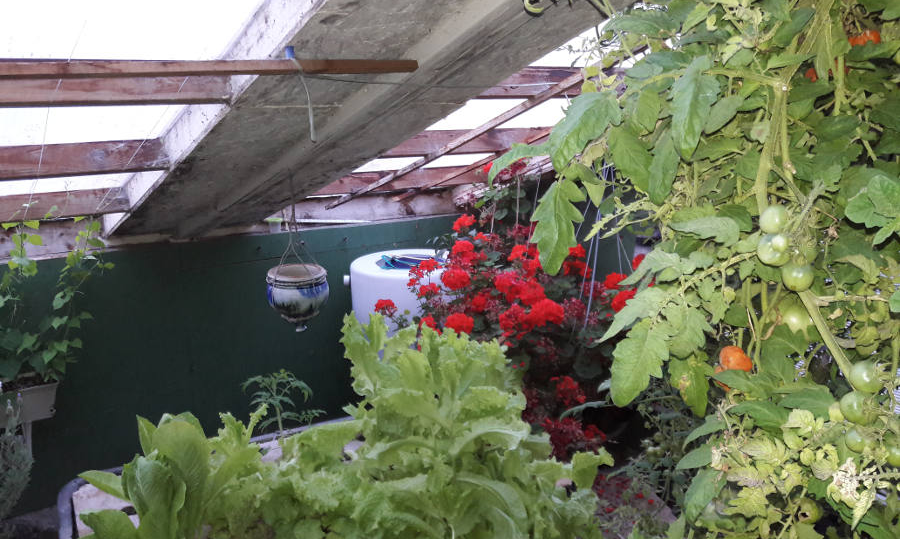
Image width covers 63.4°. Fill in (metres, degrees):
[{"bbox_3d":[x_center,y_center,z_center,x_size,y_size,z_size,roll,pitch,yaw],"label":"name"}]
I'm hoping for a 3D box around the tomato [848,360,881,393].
[{"bbox_3d":[0.606,0.157,1.060,0.048,0.046,0.048,-1,14,0],"label":"tomato"}]

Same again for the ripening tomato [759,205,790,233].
[{"bbox_3d":[0.475,-0.073,1.070,0.043,0.041,0.043,-1,14,0],"label":"ripening tomato"}]

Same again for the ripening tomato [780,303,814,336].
[{"bbox_3d":[0.525,0.074,1.100,0.050,0.047,0.050,-1,14,0],"label":"ripening tomato"}]

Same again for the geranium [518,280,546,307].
[{"bbox_3d":[0.255,0.074,2.250,0.087,0.080,0.085,-1,13,0],"label":"geranium"}]

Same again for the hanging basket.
[{"bbox_3d":[-0.495,0.103,2.380,0.203,0.198,0.203,-1,14,0],"label":"hanging basket"}]

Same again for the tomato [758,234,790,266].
[{"bbox_3d":[0.476,-0.028,1.070,0.048,0.047,0.048,-1,13,0],"label":"tomato"}]

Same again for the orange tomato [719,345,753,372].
[{"bbox_3d":[0.451,0.142,1.150,0.053,0.048,0.053,-1,13,0],"label":"orange tomato"}]

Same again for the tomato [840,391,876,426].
[{"bbox_3d":[0.596,0.202,1.060,0.050,0.048,0.050,-1,14,0],"label":"tomato"}]

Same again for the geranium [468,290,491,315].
[{"bbox_3d":[0.096,0.107,2.370,0.074,0.075,0.074,-1,13,0],"label":"geranium"}]

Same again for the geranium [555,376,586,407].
[{"bbox_3d":[0.359,0.364,2.170,0.092,0.085,0.090,-1,14,0],"label":"geranium"}]

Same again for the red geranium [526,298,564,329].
[{"bbox_3d":[0.278,0.128,2.120,0.107,0.085,0.100,-1,14,0],"label":"red geranium"}]

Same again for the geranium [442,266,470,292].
[{"bbox_3d":[0.018,0.029,2.320,0.093,0.078,0.090,-1,13,0],"label":"geranium"}]

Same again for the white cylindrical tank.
[{"bbox_3d":[-0.122,0.298,2.797,0.500,0.660,0.500,-1,13,0],"label":"white cylindrical tank"}]

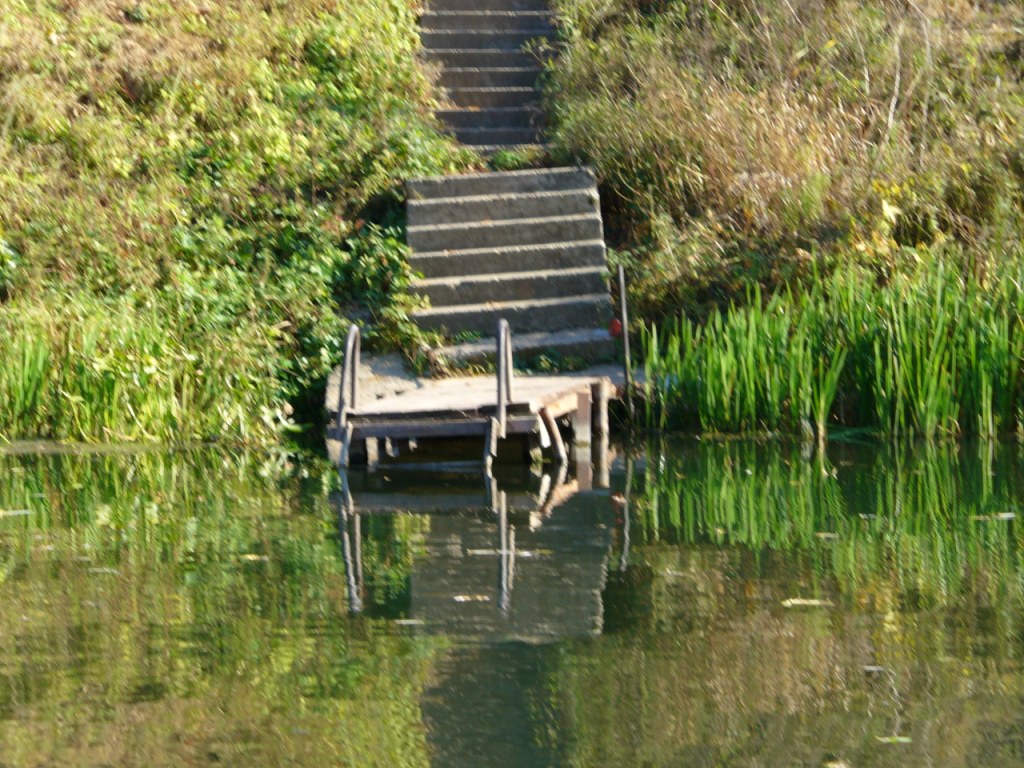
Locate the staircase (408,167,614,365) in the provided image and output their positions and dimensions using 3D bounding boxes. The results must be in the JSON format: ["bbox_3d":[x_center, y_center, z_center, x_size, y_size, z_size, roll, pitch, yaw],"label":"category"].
[{"bbox_3d":[-0.001,-0.848,24.206,1.350,1.120,1.950,-4,8,1],"label":"staircase"}]

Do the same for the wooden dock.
[{"bbox_3d":[-0.254,-0.037,22.802,1.820,0.930,1.500,0,8,0],"label":"wooden dock"}]

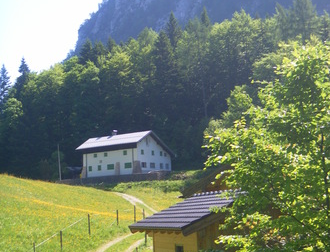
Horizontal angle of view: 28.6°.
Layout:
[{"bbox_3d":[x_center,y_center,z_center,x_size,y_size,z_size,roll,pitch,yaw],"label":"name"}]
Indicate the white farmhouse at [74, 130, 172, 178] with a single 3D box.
[{"bbox_3d":[-8.320,5.970,135.170,17.260,9.260,11.730,-8,-10,38],"label":"white farmhouse"}]

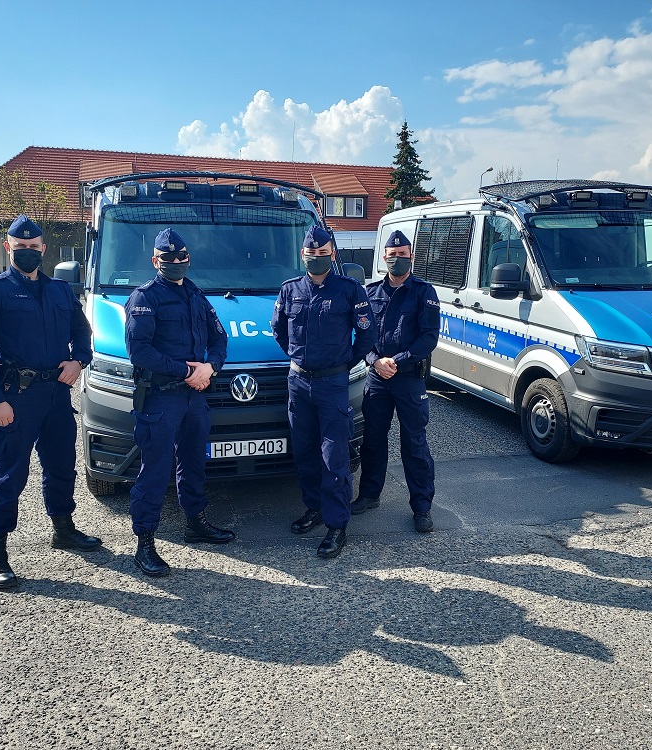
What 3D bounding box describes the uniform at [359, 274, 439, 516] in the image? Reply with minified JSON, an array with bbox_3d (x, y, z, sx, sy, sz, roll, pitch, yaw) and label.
[{"bbox_3d":[0.420,0.091,4.442,0.550,1.450,0.400,4,10,25],"label":"uniform"}]

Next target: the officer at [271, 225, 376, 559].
[{"bbox_3d":[0.000,0.076,4.065,0.590,1.860,0.450,4,10,25],"label":"officer"}]

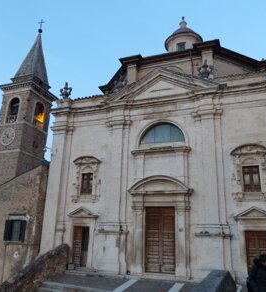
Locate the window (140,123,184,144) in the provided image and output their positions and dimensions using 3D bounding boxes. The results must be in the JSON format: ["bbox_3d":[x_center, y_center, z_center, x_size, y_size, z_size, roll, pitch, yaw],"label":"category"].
[{"bbox_3d":[1.738,-0.705,17.056,2.697,1.255,0.300,-4,-18,19],"label":"window"}]

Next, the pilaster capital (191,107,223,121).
[{"bbox_3d":[4.549,-1.882,17.157,1.823,0.636,0.420,-4,-17,18],"label":"pilaster capital"}]

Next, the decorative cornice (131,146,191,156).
[{"bbox_3d":[1.621,0.361,16.502,3.627,0.434,0.350,-4,-18,19],"label":"decorative cornice"}]

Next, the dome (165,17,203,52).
[{"bbox_3d":[5.219,-11.204,29.121,3.953,5.580,3.953,-4,-18,19],"label":"dome"}]

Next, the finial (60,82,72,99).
[{"bbox_3d":[-5.113,-4.258,21.641,1.000,1.360,0.600,-4,-17,18],"label":"finial"}]

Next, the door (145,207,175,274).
[{"bbox_3d":[1.510,5.025,15.211,1.603,3.322,0.180,-4,-18,19],"label":"door"}]

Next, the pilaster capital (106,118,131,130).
[{"bbox_3d":[-0.852,-1.186,16.594,1.651,0.467,0.420,-4,-17,20],"label":"pilaster capital"}]

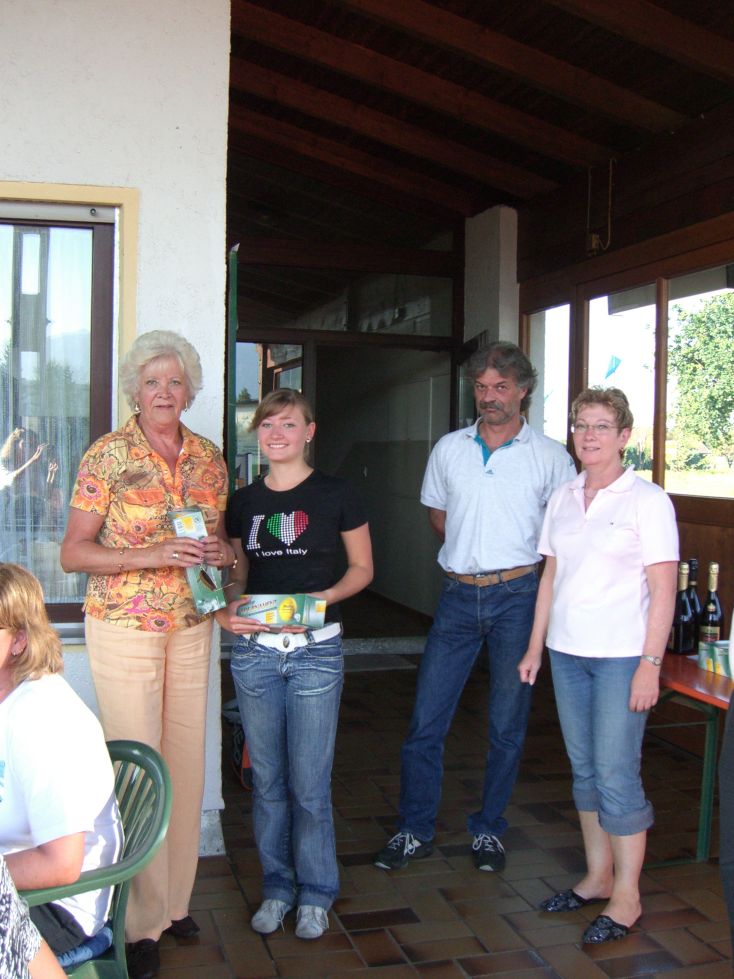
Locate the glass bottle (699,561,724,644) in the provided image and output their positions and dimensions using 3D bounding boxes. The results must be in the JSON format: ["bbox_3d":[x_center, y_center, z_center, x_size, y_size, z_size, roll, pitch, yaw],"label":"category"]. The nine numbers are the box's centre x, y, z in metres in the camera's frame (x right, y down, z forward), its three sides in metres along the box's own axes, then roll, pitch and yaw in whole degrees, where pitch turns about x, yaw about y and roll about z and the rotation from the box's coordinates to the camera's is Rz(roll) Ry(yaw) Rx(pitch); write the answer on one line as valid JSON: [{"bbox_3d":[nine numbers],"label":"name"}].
[{"bbox_3d":[1.187,0.406,3.680,0.088,0.312,0.088,1,2,18],"label":"glass bottle"}]

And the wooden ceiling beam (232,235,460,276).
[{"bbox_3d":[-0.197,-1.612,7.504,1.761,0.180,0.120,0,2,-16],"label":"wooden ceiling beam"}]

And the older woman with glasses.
[{"bbox_3d":[0.742,0.507,3.339,0.470,1.645,0.410,2,2,41],"label":"older woman with glasses"}]

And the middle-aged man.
[{"bbox_3d":[0.380,0.391,3.864,0.620,1.839,0.450,1,2,22],"label":"middle-aged man"}]

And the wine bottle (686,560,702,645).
[{"bbox_3d":[1.130,0.402,3.720,0.082,0.315,0.082,1,2,17],"label":"wine bottle"}]

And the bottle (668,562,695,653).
[{"bbox_3d":[1.074,0.405,3.646,0.088,0.312,0.088,1,2,17],"label":"bottle"}]

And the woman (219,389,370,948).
[{"bbox_3d":[-0.225,0.509,3.293,0.480,1.616,0.370,1,2,-3],"label":"woman"}]

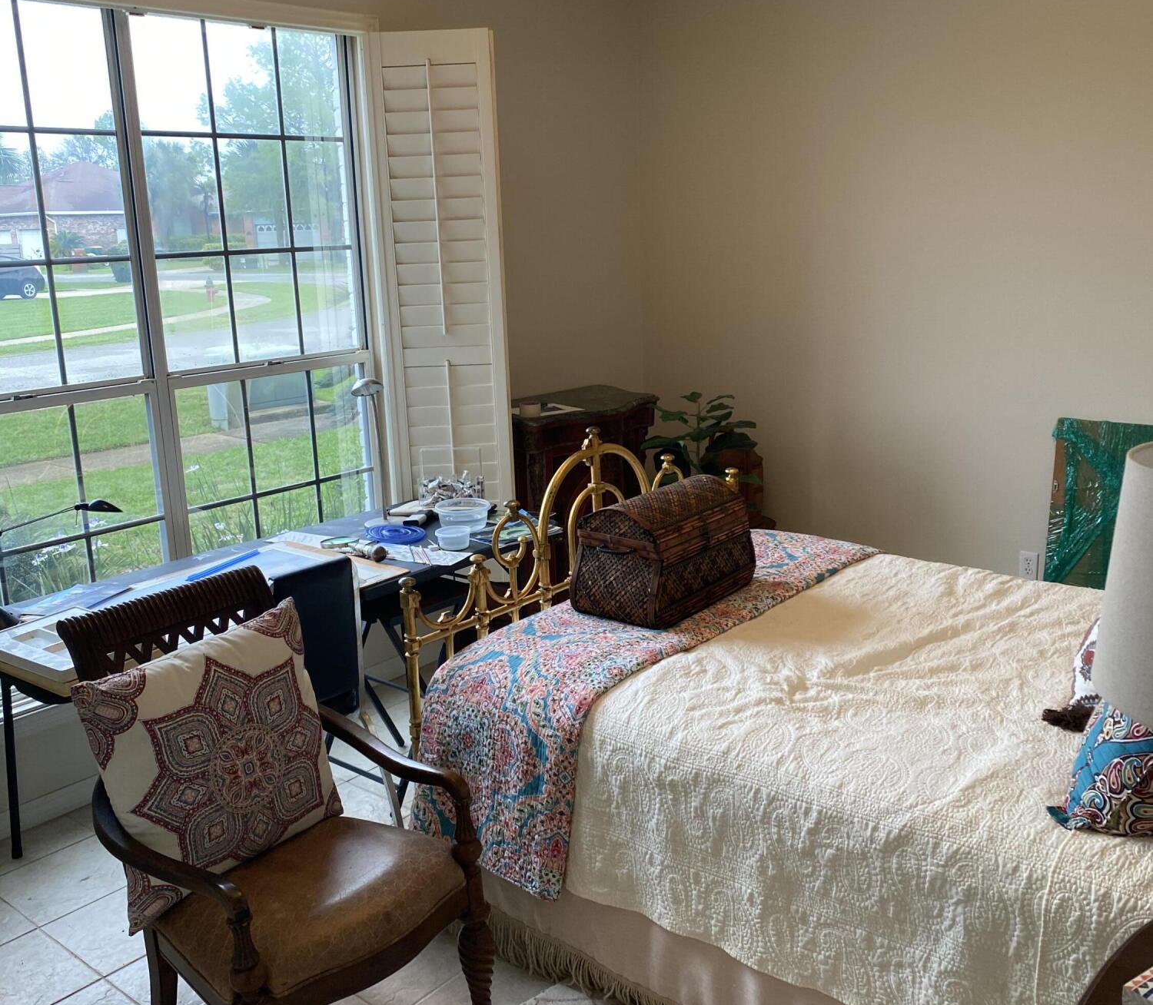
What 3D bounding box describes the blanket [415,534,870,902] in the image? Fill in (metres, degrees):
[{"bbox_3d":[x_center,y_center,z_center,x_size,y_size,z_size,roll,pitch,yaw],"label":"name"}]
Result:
[{"bbox_3d":[0.287,0.444,3.108,0.530,0.490,1.530,10,18,39],"label":"blanket"}]

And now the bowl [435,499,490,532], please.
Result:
[{"bbox_3d":[-0.324,0.040,3.320,0.160,0.064,0.160,-2,14,0],"label":"bowl"}]

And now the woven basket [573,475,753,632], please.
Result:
[{"bbox_3d":[0.223,0.105,2.998,0.287,0.285,0.430,10,18,39],"label":"woven basket"}]

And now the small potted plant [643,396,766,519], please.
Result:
[{"bbox_3d":[0.481,-0.181,4.385,0.430,0.480,0.450,-2,14,0],"label":"small potted plant"}]

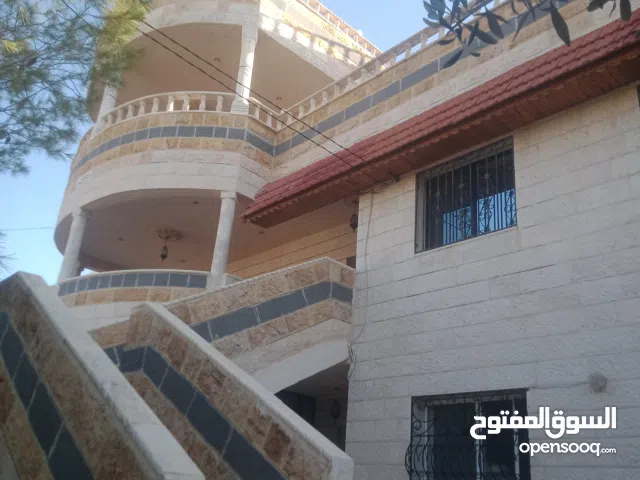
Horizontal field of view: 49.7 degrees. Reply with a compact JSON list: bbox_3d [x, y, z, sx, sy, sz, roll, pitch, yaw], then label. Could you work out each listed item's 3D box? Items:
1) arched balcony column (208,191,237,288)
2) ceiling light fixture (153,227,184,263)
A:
[{"bbox_3d":[-1.693,0.028,12.087,0.290,1.782,0.290,5,-21,-1],"label":"arched balcony column"},{"bbox_3d":[-3.316,0.182,14.886,0.630,0.661,0.630,21,-26,-37],"label":"ceiling light fixture"}]

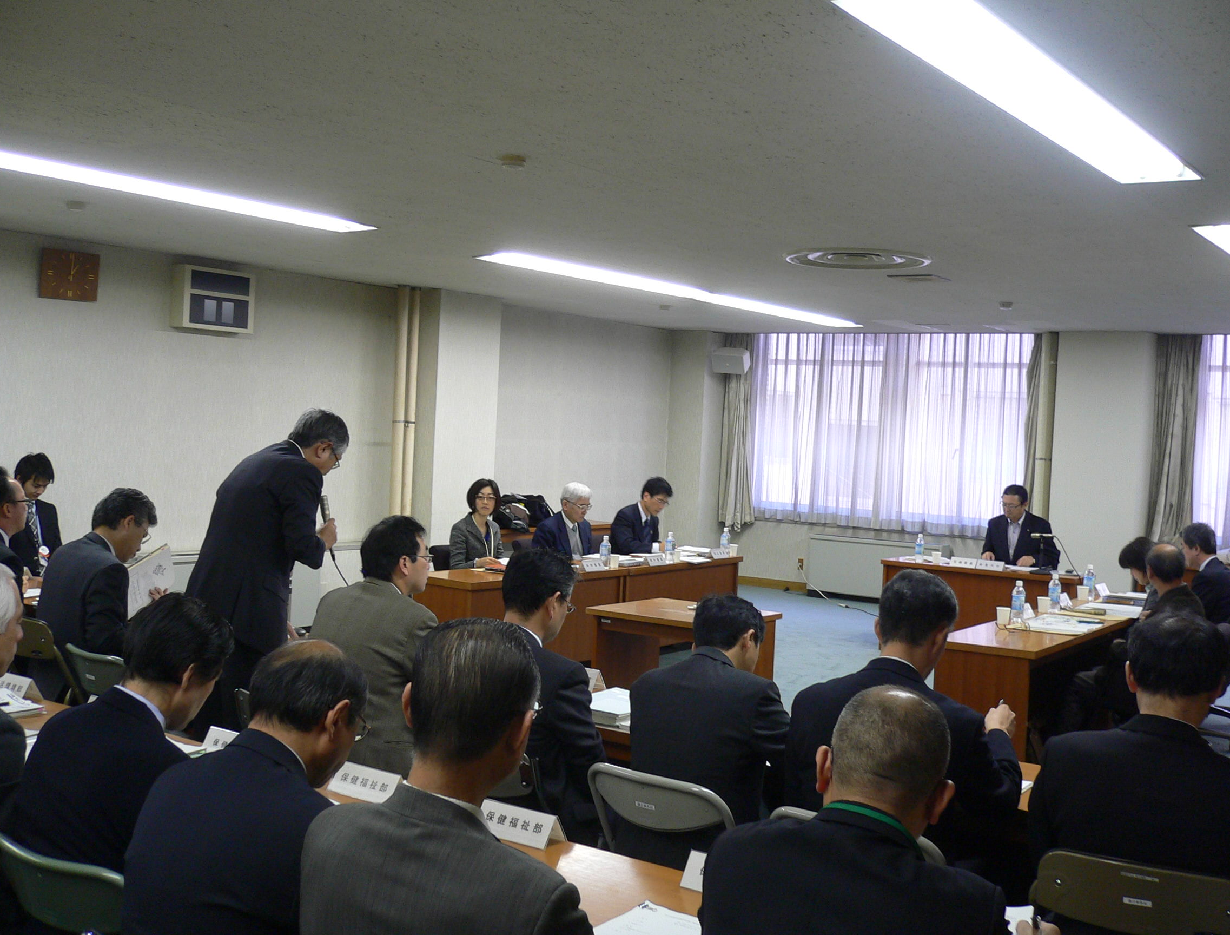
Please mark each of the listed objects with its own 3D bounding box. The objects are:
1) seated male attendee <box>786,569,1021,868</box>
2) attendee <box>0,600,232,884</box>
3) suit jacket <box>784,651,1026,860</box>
[{"bbox_3d":[0.718,0.920,3.548,0.530,1.310,0.760,4,2,37],"label":"seated male attendee"},{"bbox_3d":[-1.018,0.902,3.201,0.520,1.220,0.760,4,2,33],"label":"attendee"},{"bbox_3d":[0.748,0.810,3.878,0.570,0.620,0.480,4,2,33],"label":"suit jacket"}]

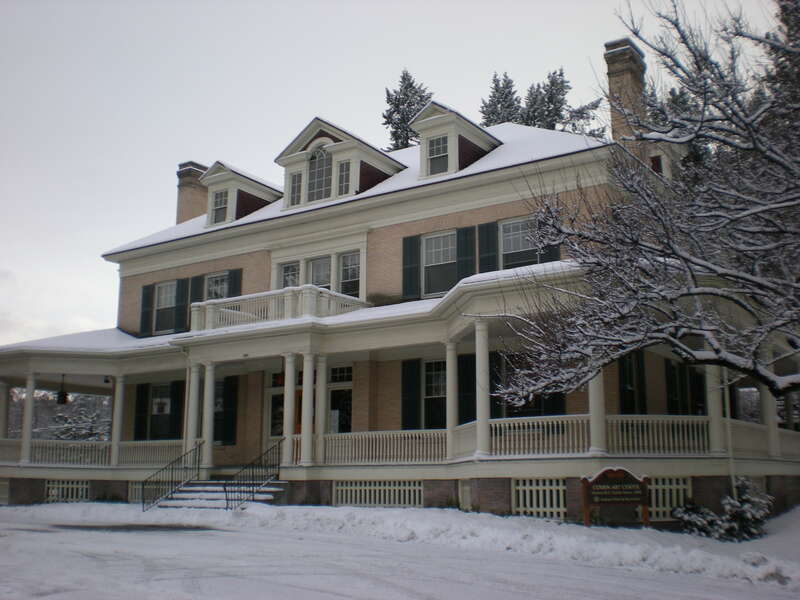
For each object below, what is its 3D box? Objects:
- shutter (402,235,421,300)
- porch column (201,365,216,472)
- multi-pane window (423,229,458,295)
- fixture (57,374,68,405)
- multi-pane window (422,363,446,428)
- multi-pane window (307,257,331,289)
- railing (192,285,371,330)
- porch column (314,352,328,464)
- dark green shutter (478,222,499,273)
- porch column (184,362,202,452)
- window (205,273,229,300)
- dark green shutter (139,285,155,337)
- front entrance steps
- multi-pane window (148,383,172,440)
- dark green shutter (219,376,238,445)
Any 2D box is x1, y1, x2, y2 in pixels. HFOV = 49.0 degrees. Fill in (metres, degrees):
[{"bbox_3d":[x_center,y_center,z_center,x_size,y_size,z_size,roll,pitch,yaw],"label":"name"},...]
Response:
[{"bbox_3d":[0.316,-0.941,25.110,0.600,1.780,0.050,-8,-15,33],"label":"shutter"},{"bbox_3d":[-5.102,3.025,23.337,0.310,2.763,0.310,-8,-15,33],"label":"porch column"},{"bbox_3d":[1.055,-0.938,23.263,1.090,1.766,0.150,-8,-15,33],"label":"multi-pane window"},{"bbox_3d":[-10.664,2.845,27.887,0.333,0.960,0.333,-8,-14,33],"label":"fixture"},{"bbox_3d":[1.077,2.620,23.584,1.117,2.117,0.147,-8,-14,33],"label":"multi-pane window"},{"bbox_3d":[-2.492,-0.402,27.028,0.950,1.820,0.120,-8,-15,33],"label":"multi-pane window"},{"bbox_3d":[-3.370,0.550,25.060,4.341,0.921,2.940,-8,-14,33],"label":"railing"},{"bbox_3d":[-2.078,2.903,23.191,0.360,2.800,0.360,0,-12,0],"label":"porch column"},{"bbox_3d":[2.376,-1.182,23.424,0.588,1.784,0.059,-8,-14,33],"label":"dark green shutter"},{"bbox_3d":[-5.916,3.270,24.966,0.360,2.800,0.360,-8,-15,33],"label":"porch column"},{"bbox_3d":[-5.788,0.018,27.700,1.069,1.772,0.150,-8,-15,33],"label":"window"},{"bbox_3d":[-8.848,0.365,30.673,0.637,1.784,0.059,-8,-14,33],"label":"dark green shutter"},{"bbox_3d":[-4.269,4.778,21.602,3.490,0.675,1.274,-8,-15,33],"label":"front entrance steps"},{"bbox_3d":[-7.708,3.696,28.193,1.071,2.094,0.150,-8,-15,33],"label":"multi-pane window"},{"bbox_3d":[-5.130,3.326,26.425,0.585,2.065,0.050,-8,-15,33],"label":"dark green shutter"}]

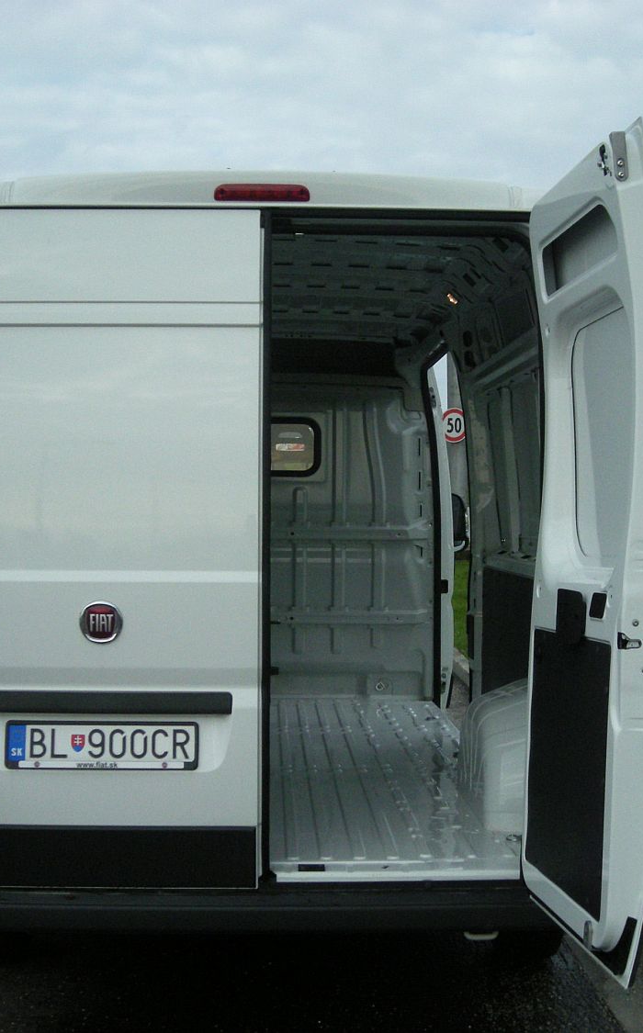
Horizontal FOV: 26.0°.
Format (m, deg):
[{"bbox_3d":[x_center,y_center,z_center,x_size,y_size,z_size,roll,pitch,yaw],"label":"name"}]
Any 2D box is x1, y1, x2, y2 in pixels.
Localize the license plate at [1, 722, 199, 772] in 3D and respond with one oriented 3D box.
[{"bbox_3d":[-0.609,0.635,3.865,0.535,0.137,0.020,0,1,-2],"label":"license plate"}]

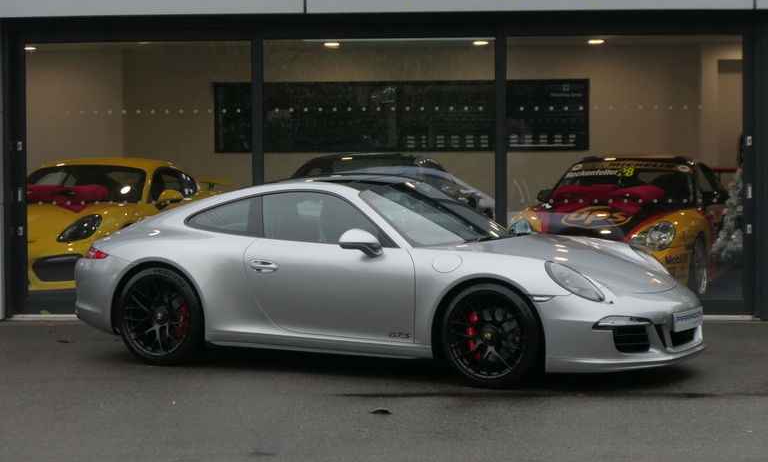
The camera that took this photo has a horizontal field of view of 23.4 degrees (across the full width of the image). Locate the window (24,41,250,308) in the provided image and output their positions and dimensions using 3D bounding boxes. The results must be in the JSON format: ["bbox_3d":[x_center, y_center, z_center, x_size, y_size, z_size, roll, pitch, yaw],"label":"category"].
[{"bbox_3d":[-2.013,-0.475,15.230,1.886,2.145,0.080,0,2,6],"label":"window"}]

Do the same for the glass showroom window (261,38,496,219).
[{"bbox_3d":[-0.042,-0.489,15.036,1.882,2.126,0.080,0,2,6],"label":"glass showroom window"}]

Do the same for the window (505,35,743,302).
[{"bbox_3d":[1.922,-0.491,14.844,1.877,2.122,0.080,0,2,6],"label":"window"}]

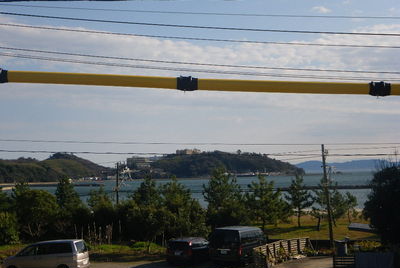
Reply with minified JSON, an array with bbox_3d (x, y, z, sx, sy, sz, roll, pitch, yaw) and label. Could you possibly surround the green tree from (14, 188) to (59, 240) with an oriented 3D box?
[{"bbox_3d":[-12.743,6.302,56.134,3.597,4.059,3.597,-1,-3,0],"label":"green tree"}]

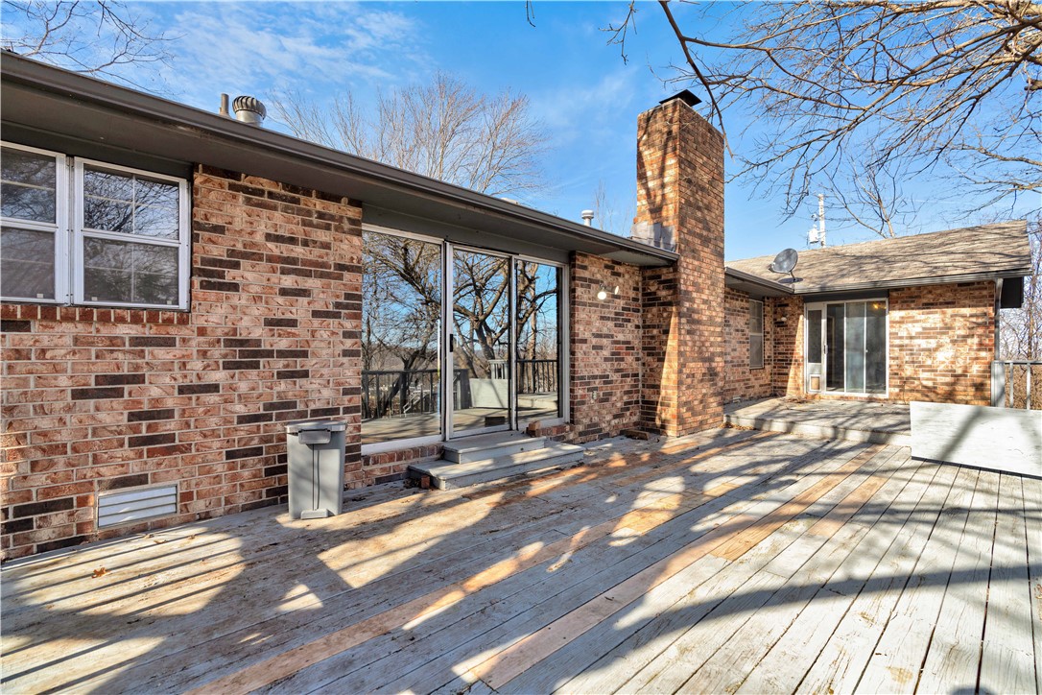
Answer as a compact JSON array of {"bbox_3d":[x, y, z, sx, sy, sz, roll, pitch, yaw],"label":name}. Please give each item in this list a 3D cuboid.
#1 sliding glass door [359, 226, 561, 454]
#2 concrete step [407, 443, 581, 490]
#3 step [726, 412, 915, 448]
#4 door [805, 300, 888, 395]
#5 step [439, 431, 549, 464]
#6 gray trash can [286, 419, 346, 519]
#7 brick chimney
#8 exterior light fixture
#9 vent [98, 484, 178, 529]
[{"bbox_3d":[-0.426,-0.064,5.063,2.830,2.050,0.120,1,-1,-43],"label":"sliding glass door"},{"bbox_3d":[-0.196,1.140,4.644,1.820,0.130,0.650,1,-1,-43],"label":"concrete step"},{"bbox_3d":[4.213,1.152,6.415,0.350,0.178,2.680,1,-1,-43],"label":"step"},{"bbox_3d":[6.908,0.015,9.894,0.120,2.020,1.490,1,-1,-43],"label":"door"},{"bbox_3d":[-0.290,1.016,4.775,1.160,0.130,0.440,1,-1,-43],"label":"step"},{"bbox_3d":[-1.479,0.865,3.367,0.380,0.655,0.310,0,-1,-19],"label":"gray trash can"},{"bbox_3d":[2.481,-1.169,7.146,1.450,4.820,0.700,1,-1,-43],"label":"brick chimney"},{"bbox_3d":[1.185,-0.745,6.251,0.360,0.200,0.180,1,-1,-43],"label":"exterior light fixture"},{"bbox_3d":[-2.445,1.016,2.968,0.400,0.195,0.040,1,-1,-43],"label":"vent"}]

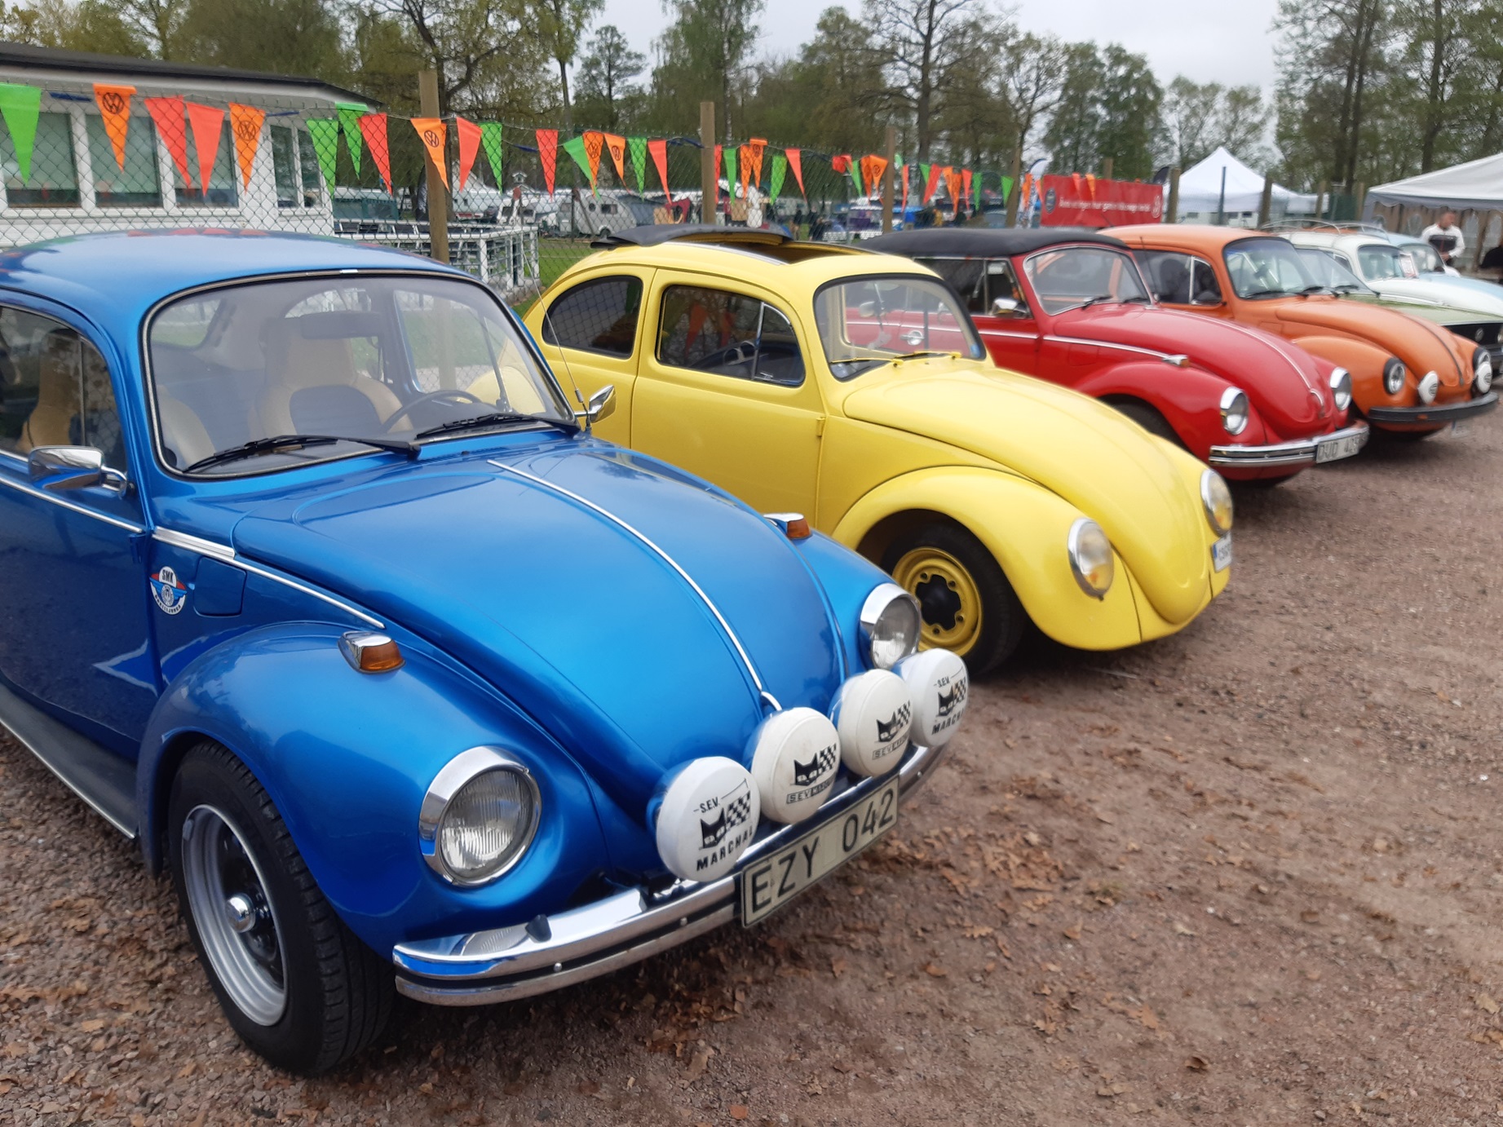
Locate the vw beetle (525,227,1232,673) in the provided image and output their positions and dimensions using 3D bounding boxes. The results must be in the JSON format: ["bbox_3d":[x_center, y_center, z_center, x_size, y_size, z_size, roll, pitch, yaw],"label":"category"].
[{"bbox_3d":[0.199,-0.713,5.130,3.840,1.500,1.540,15,22,40],"label":"vw beetle"}]

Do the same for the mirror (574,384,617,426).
[{"bbox_3d":[-0.470,-0.477,3.410,0.080,0.105,0.165,8,18,24],"label":"mirror"}]

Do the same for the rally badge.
[{"bbox_3d":[-1.260,0.058,2.440,0.130,0.110,0.008,11,20,31],"label":"rally badge"}]

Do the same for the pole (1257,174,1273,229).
[{"bbox_3d":[8.029,-4.921,17.937,0.130,2.350,0.130,8,18,24],"label":"pole"}]

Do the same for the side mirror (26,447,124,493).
[{"bbox_3d":[-1.428,-0.200,2.390,0.175,0.095,0.080,-10,20,-31],"label":"side mirror"}]

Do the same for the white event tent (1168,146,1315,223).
[{"bbox_3d":[11.359,-8.116,27.047,3.000,3.300,3.000,-7,18,-22],"label":"white event tent"}]

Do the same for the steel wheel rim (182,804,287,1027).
[{"bbox_3d":[-0.906,0.632,2.124,0.420,0.420,0.150,15,22,39],"label":"steel wheel rim"}]

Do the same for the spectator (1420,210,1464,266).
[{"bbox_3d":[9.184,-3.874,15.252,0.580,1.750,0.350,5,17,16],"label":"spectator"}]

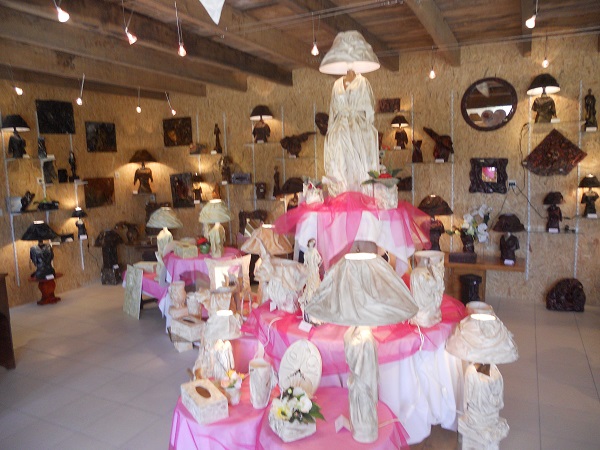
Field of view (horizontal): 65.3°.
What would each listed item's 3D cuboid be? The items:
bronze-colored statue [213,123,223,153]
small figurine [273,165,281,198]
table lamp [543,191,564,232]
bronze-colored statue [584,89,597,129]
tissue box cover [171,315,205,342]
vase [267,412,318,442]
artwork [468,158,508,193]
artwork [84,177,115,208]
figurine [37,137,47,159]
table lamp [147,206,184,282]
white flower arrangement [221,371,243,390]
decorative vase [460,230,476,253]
[{"bbox_3d":[-1.112,-1.166,6.346,0.095,0.400,0.090,2,9,26],"label":"bronze-colored statue"},{"bbox_3d":[-0.299,-0.561,6.036,0.095,0.380,0.095,0,7,17],"label":"small figurine"},{"bbox_3d":[2.555,-0.129,4.707,0.195,0.417,0.195,2,9,26],"label":"table lamp"},{"bbox_3d":[2.859,-1.147,4.607,0.110,0.375,0.100,2,8,26],"label":"bronze-colored statue"},{"bbox_3d":[-0.710,0.663,3.000,0.218,0.085,0.118,6,11,44],"label":"tissue box cover"},{"bbox_3d":[-0.034,0.909,2.196,0.165,0.093,0.160,-6,9,-29],"label":"vase"},{"bbox_3d":[2.026,-0.524,5.023,0.380,0.365,0.040,1,8,26],"label":"artwork"},{"bbox_3d":[-2.881,-0.461,6.747,0.035,0.415,0.500,2,8,26],"label":"artwork"},{"bbox_3d":[-2.957,-0.882,5.380,0.060,0.233,0.075,2,9,26],"label":"figurine"},{"bbox_3d":[-1.515,0.207,5.232,0.387,0.806,0.387,-4,8,-17],"label":"table lamp"},{"bbox_3d":[-0.328,0.748,2.250,0.103,0.090,0.095,-3,7,-9],"label":"white flower arrangement"},{"bbox_3d":[1.798,0.187,5.010,0.150,0.255,0.140,1,8,26],"label":"decorative vase"}]

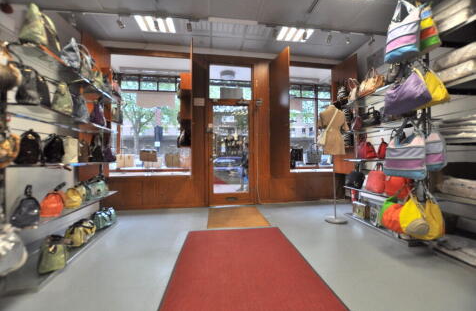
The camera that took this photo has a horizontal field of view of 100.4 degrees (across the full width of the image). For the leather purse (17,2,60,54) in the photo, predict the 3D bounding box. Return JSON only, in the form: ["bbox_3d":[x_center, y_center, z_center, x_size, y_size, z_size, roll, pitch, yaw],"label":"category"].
[{"bbox_3d":[-1.435,-0.910,1.448,0.260,0.300,0.170,0,-1,-30],"label":"leather purse"}]

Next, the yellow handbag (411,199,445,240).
[{"bbox_3d":[1.961,0.648,2.058,0.140,0.380,0.290,1,-1,-41],"label":"yellow handbag"}]

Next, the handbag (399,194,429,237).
[{"bbox_3d":[1.744,0.582,1.976,0.140,0.400,0.280,1,-1,-41],"label":"handbag"}]

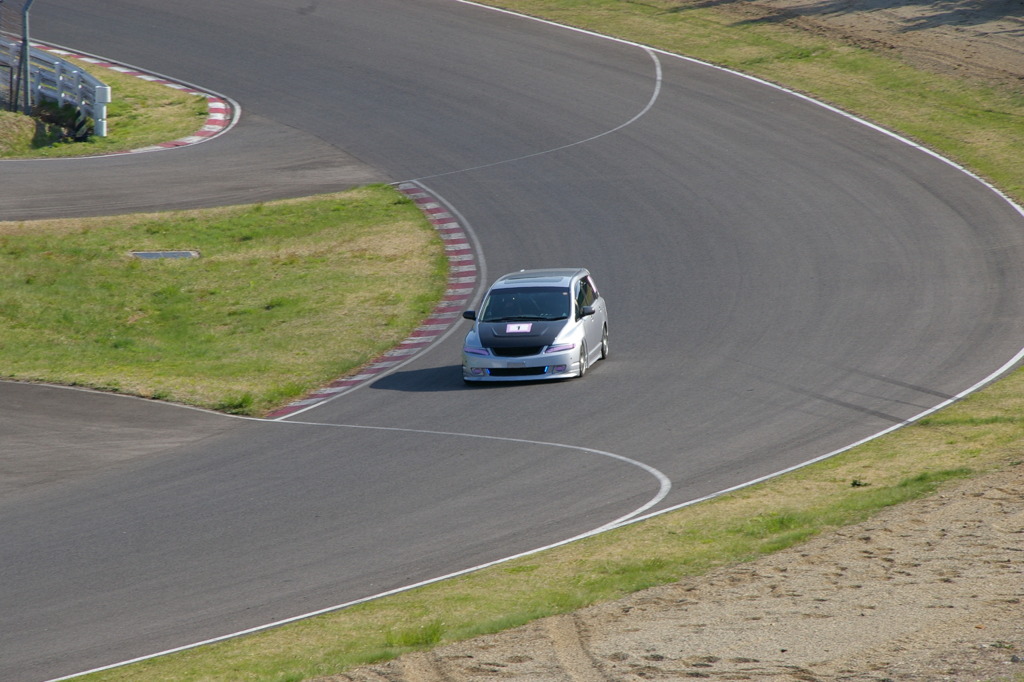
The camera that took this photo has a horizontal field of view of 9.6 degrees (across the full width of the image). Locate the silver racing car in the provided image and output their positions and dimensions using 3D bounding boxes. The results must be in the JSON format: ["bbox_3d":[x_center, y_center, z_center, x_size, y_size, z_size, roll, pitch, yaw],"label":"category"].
[{"bbox_3d":[0.390,-0.275,93.800,1.830,1.500,4.770,-1,5,8],"label":"silver racing car"}]

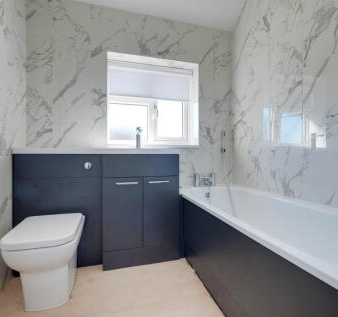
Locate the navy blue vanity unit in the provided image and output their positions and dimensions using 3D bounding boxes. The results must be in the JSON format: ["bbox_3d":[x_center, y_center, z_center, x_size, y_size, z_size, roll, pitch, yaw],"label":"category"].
[{"bbox_3d":[-0.539,0.401,1.652,1.207,0.884,0.341,0,0,-15],"label":"navy blue vanity unit"}]

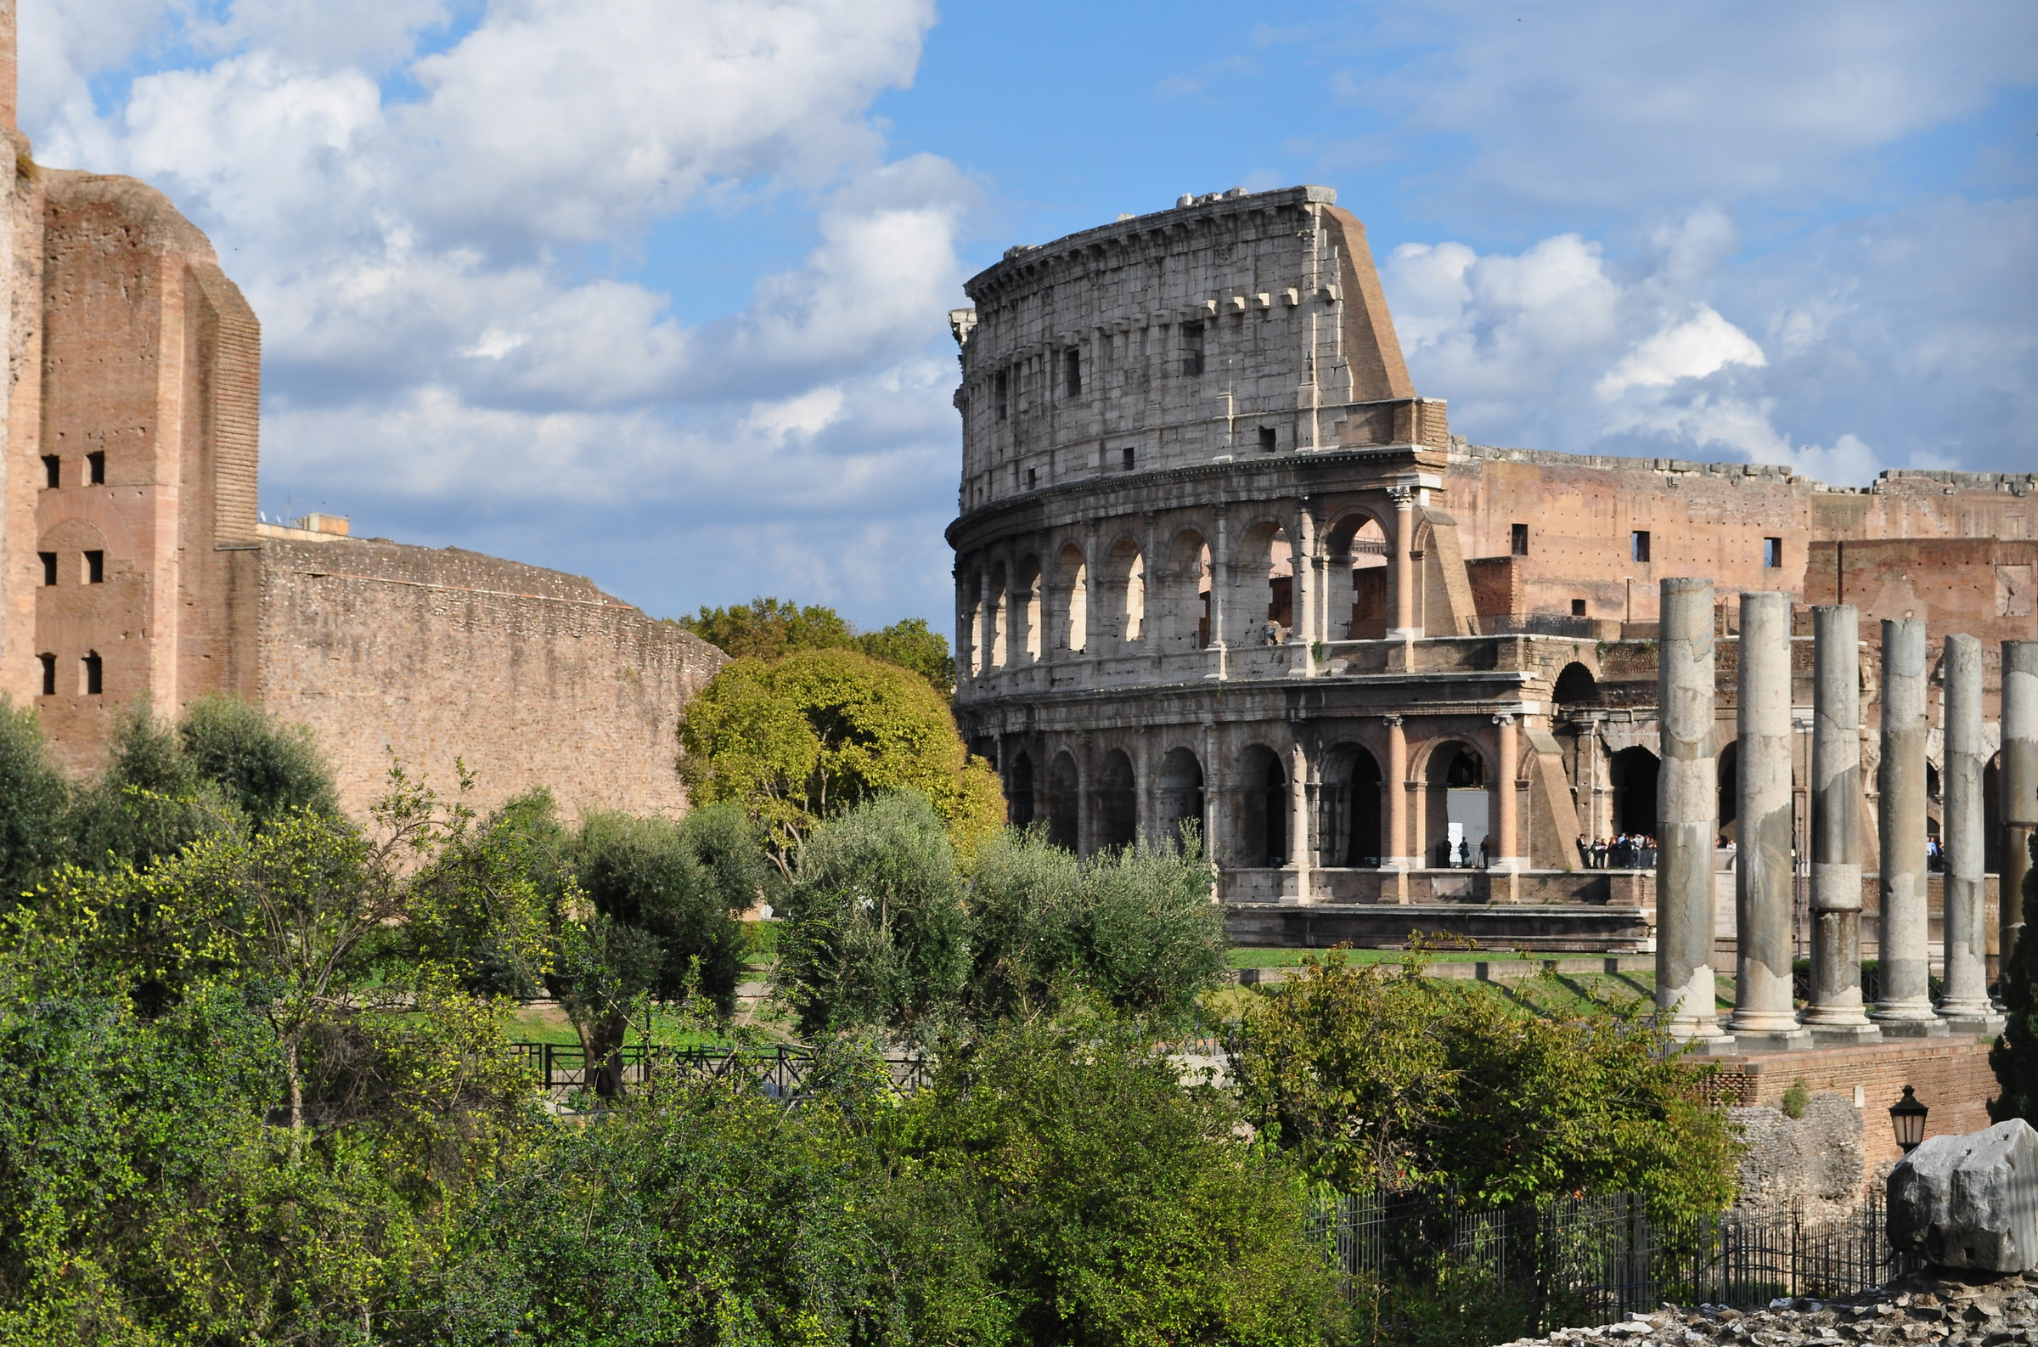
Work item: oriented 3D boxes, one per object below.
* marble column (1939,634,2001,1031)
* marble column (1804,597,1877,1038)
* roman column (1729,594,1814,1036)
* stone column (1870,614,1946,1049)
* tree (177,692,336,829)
[{"bbox_3d":[22.350,3.693,104.340,1.500,9.337,1.500,-1,-3,28],"label":"marble column"},{"bbox_3d":[17.757,3.243,95.655,1.500,9.337,1.500,-1,-3,28],"label":"marble column"},{"bbox_3d":[15.461,3.017,91.313,1.500,9.337,1.500,-1,-3,28],"label":"roman column"},{"bbox_3d":[20.053,3.468,99.997,1.500,9.337,1.500,-1,-3,28],"label":"stone column"},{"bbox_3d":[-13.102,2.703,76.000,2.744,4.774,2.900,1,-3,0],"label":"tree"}]

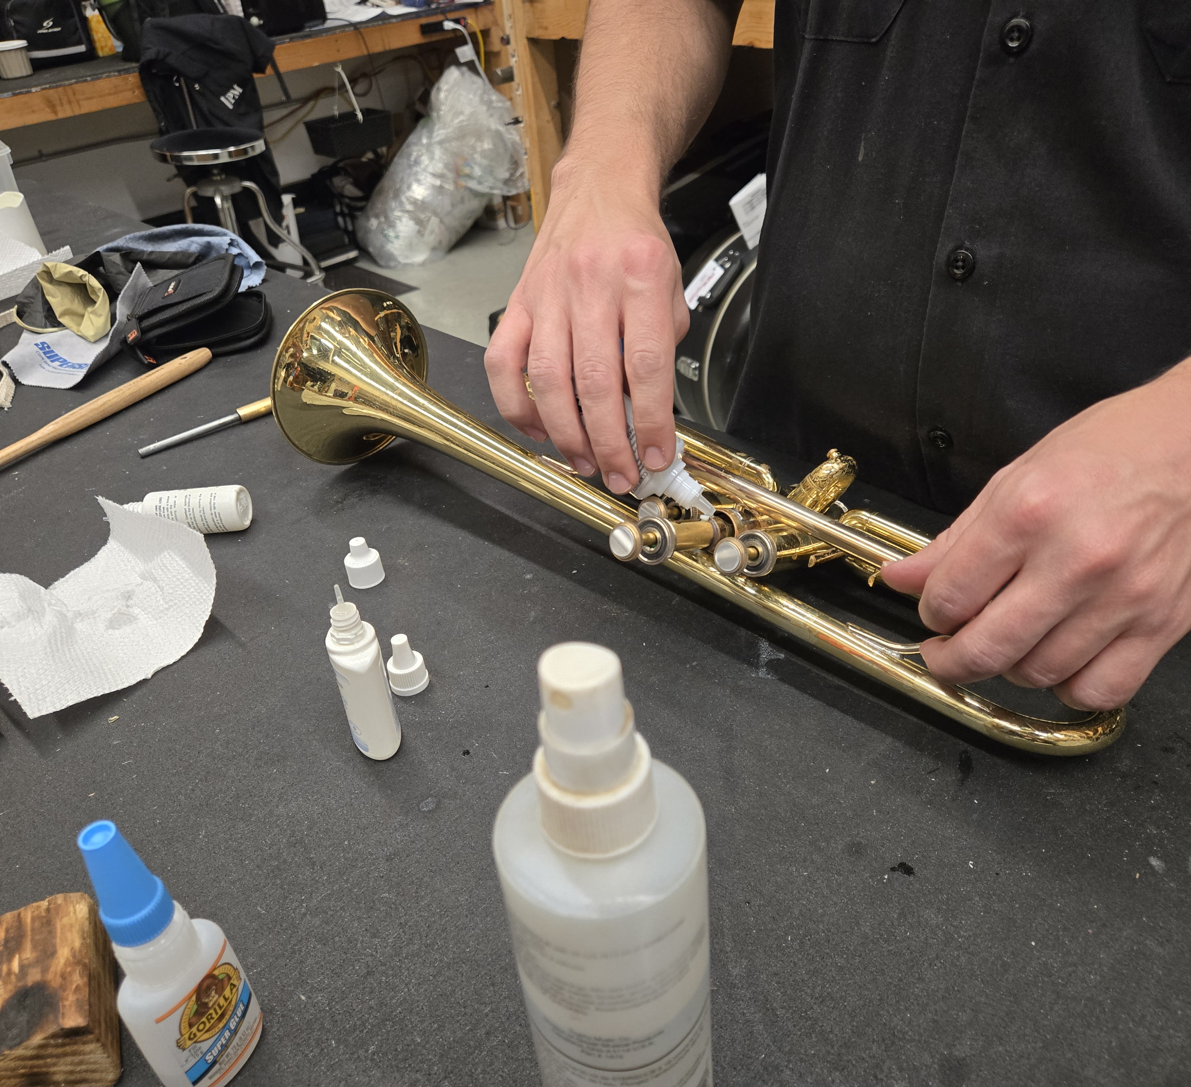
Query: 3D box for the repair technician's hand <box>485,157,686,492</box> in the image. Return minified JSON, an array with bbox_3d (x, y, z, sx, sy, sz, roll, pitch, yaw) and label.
[{"bbox_3d":[-0.004,-0.111,0.475,0.096,0.085,0.175,-2,63,-1],"label":"repair technician's hand"}]

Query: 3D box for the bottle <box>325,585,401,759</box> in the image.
[{"bbox_3d":[-0.104,0.053,0.426,0.024,0.088,0.037,-22,37,-23],"label":"bottle"}]

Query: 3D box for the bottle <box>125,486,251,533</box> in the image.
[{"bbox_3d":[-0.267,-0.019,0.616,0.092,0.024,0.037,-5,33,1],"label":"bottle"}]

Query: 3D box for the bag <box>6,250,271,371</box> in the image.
[{"bbox_3d":[-0.434,-0.237,0.925,0.240,0.073,0.150,0,34,8],"label":"bag"}]

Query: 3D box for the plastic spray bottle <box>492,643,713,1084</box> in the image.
[{"bbox_3d":[0.004,0.101,0.255,0.052,0.179,0.052,-4,33,2],"label":"plastic spray bottle"}]

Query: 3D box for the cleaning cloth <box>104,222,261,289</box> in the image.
[{"bbox_3d":[-0.456,-0.312,1.043,0.185,0.065,0.115,-21,36,-22],"label":"cleaning cloth"}]

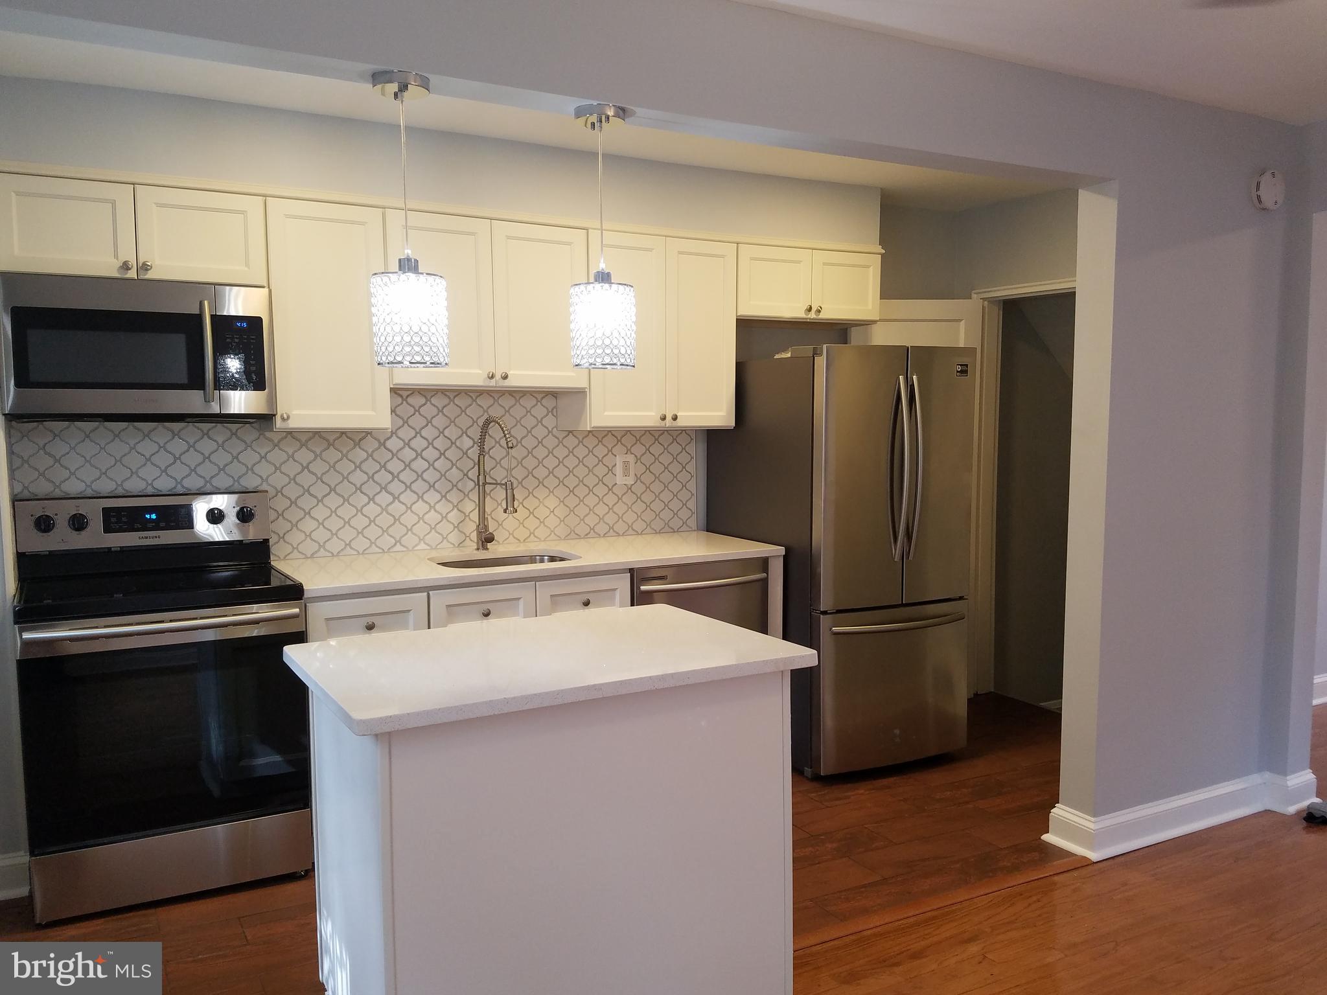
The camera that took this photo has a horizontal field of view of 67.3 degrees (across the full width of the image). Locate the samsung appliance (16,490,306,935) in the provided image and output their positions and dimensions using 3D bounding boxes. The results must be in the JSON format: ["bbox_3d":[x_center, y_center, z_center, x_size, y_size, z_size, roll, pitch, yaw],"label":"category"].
[{"bbox_3d":[-1.603,0.603,3.220,0.757,1.185,0.690,-3,6,-29],"label":"samsung appliance"}]

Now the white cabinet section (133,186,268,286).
[{"bbox_3d":[-1.540,-0.838,3.309,0.382,0.285,0.320,-3,6,-29],"label":"white cabinet section"}]

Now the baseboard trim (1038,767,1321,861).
[{"bbox_3d":[1.880,1.082,3.551,1.170,0.138,0.303,-3,5,-28],"label":"baseboard trim"}]

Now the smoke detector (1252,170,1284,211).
[{"bbox_3d":[2.073,-1.056,3.406,0.140,0.140,0.042,-3,6,-28],"label":"smoke detector"}]

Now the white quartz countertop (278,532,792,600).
[{"bbox_3d":[-0.476,0.232,3.819,1.804,0.029,0.659,-3,6,-28],"label":"white quartz countertop"}]

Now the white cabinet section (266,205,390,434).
[{"bbox_3d":[-1.203,-0.618,3.515,0.386,0.769,0.320,-3,6,-29],"label":"white cabinet section"}]

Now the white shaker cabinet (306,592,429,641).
[{"bbox_3d":[-1.099,0.695,3.535,0.389,0.838,0.623,-3,6,-28],"label":"white shaker cabinet"}]

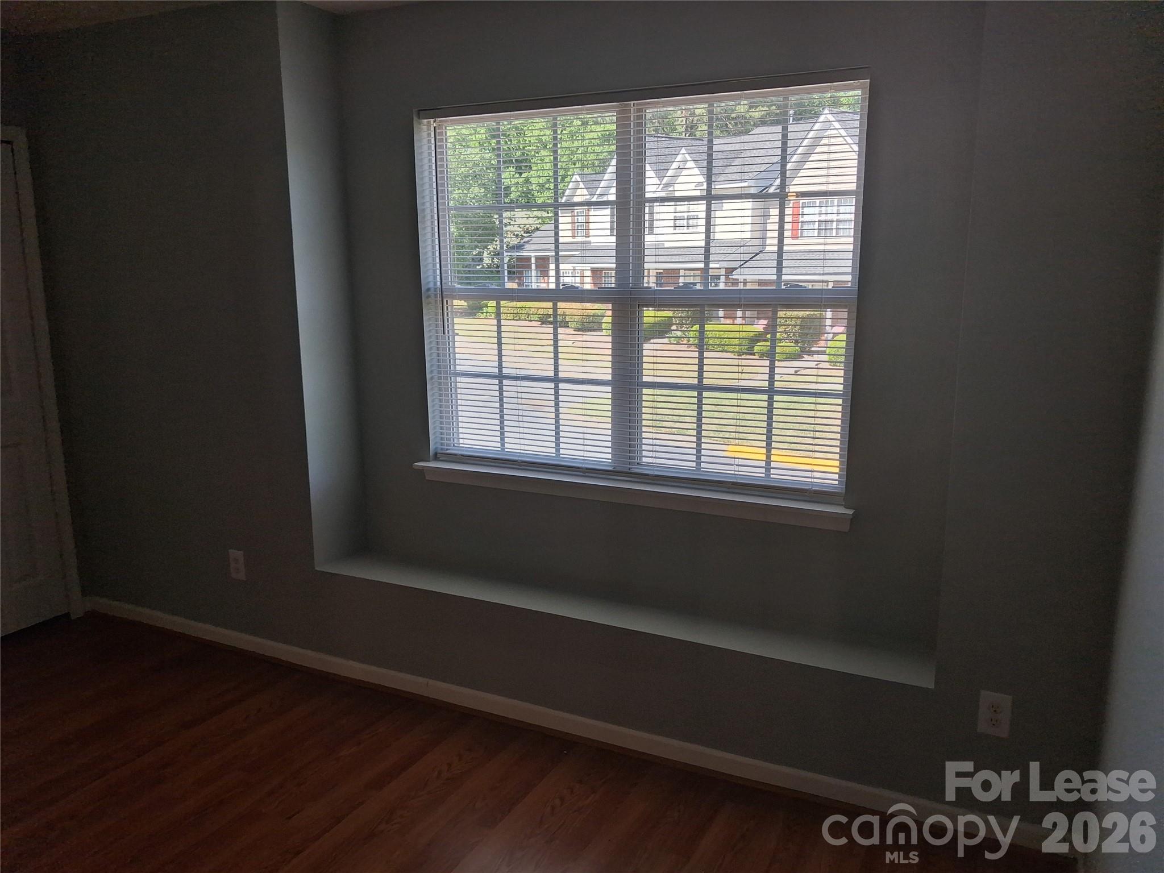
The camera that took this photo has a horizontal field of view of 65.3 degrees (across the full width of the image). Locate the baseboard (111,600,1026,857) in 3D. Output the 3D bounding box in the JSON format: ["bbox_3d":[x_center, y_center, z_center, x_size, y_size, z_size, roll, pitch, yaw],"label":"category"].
[{"bbox_3d":[-0.455,0.906,3.200,3.886,0.068,0.014,5,13,26],"label":"baseboard"}]

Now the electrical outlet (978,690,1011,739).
[{"bbox_3d":[1.084,0.732,2.384,0.075,0.117,0.010,5,13,26],"label":"electrical outlet"}]

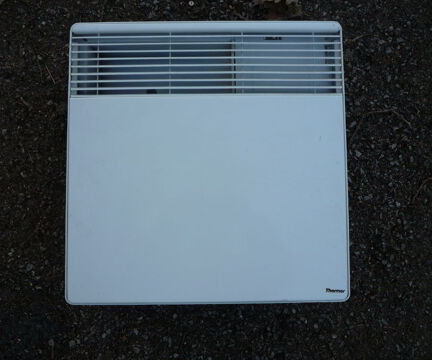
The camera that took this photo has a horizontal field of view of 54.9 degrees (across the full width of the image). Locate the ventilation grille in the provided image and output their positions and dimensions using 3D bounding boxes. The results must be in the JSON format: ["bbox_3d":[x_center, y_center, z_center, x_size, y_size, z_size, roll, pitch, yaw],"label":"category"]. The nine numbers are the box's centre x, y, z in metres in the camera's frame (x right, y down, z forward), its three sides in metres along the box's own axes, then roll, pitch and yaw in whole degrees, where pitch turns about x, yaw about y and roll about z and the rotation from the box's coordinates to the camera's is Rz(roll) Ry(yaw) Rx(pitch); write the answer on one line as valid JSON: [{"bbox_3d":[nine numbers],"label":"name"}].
[{"bbox_3d":[-0.015,-0.192,0.685,0.447,0.020,0.109,0,86,0],"label":"ventilation grille"}]

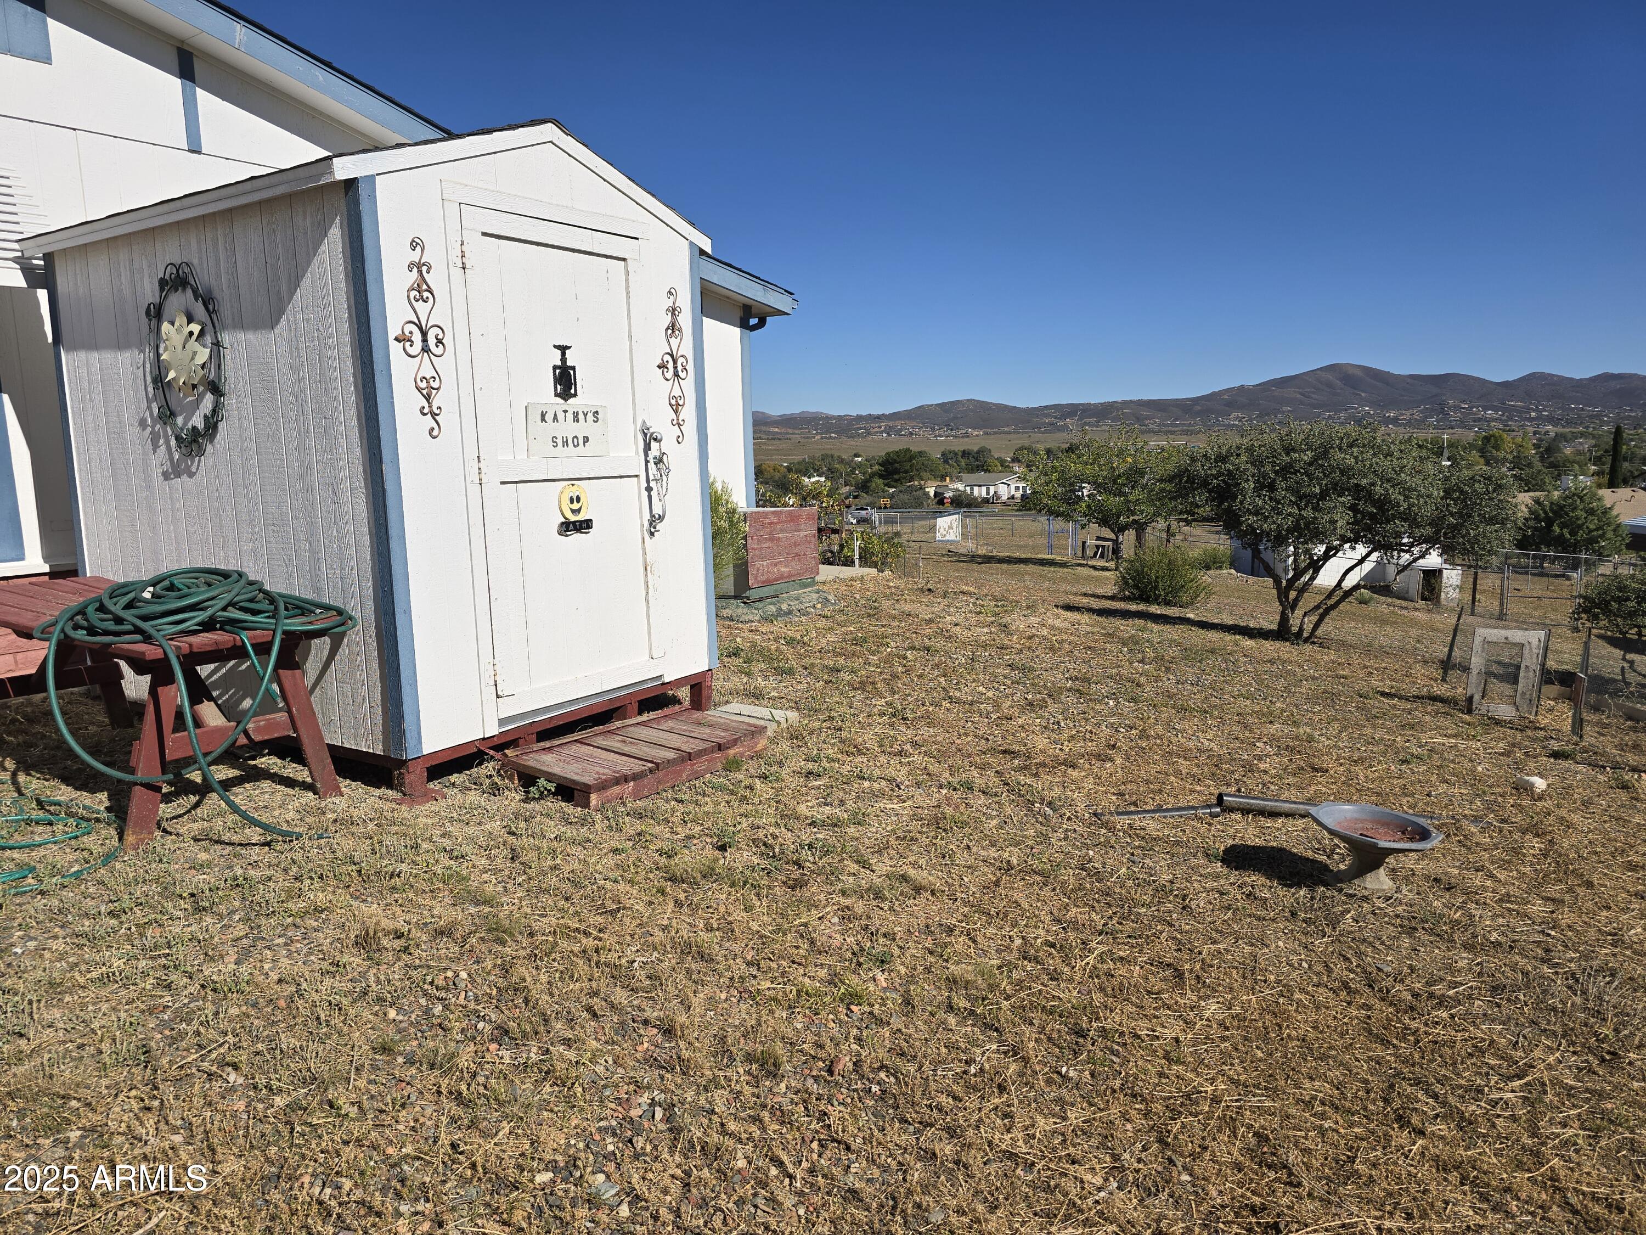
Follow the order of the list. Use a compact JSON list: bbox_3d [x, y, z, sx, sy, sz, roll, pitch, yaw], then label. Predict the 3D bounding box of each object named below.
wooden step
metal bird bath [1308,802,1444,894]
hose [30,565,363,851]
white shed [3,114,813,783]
[{"bbox_3d":[-0.760,0.580,4.689,0.490,0.108,1.100,12,13,33],"label":"wooden step"},{"bbox_3d":[1.832,0.802,3.655,0.390,0.240,0.390,10,15,32],"label":"metal bird bath"},{"bbox_3d":[-2.249,0.296,3.944,0.960,0.880,0.820,5,11,33],"label":"hose"},{"bbox_3d":[-2.140,-0.837,5.427,2.550,2.680,2.046,5,11,33],"label":"white shed"}]

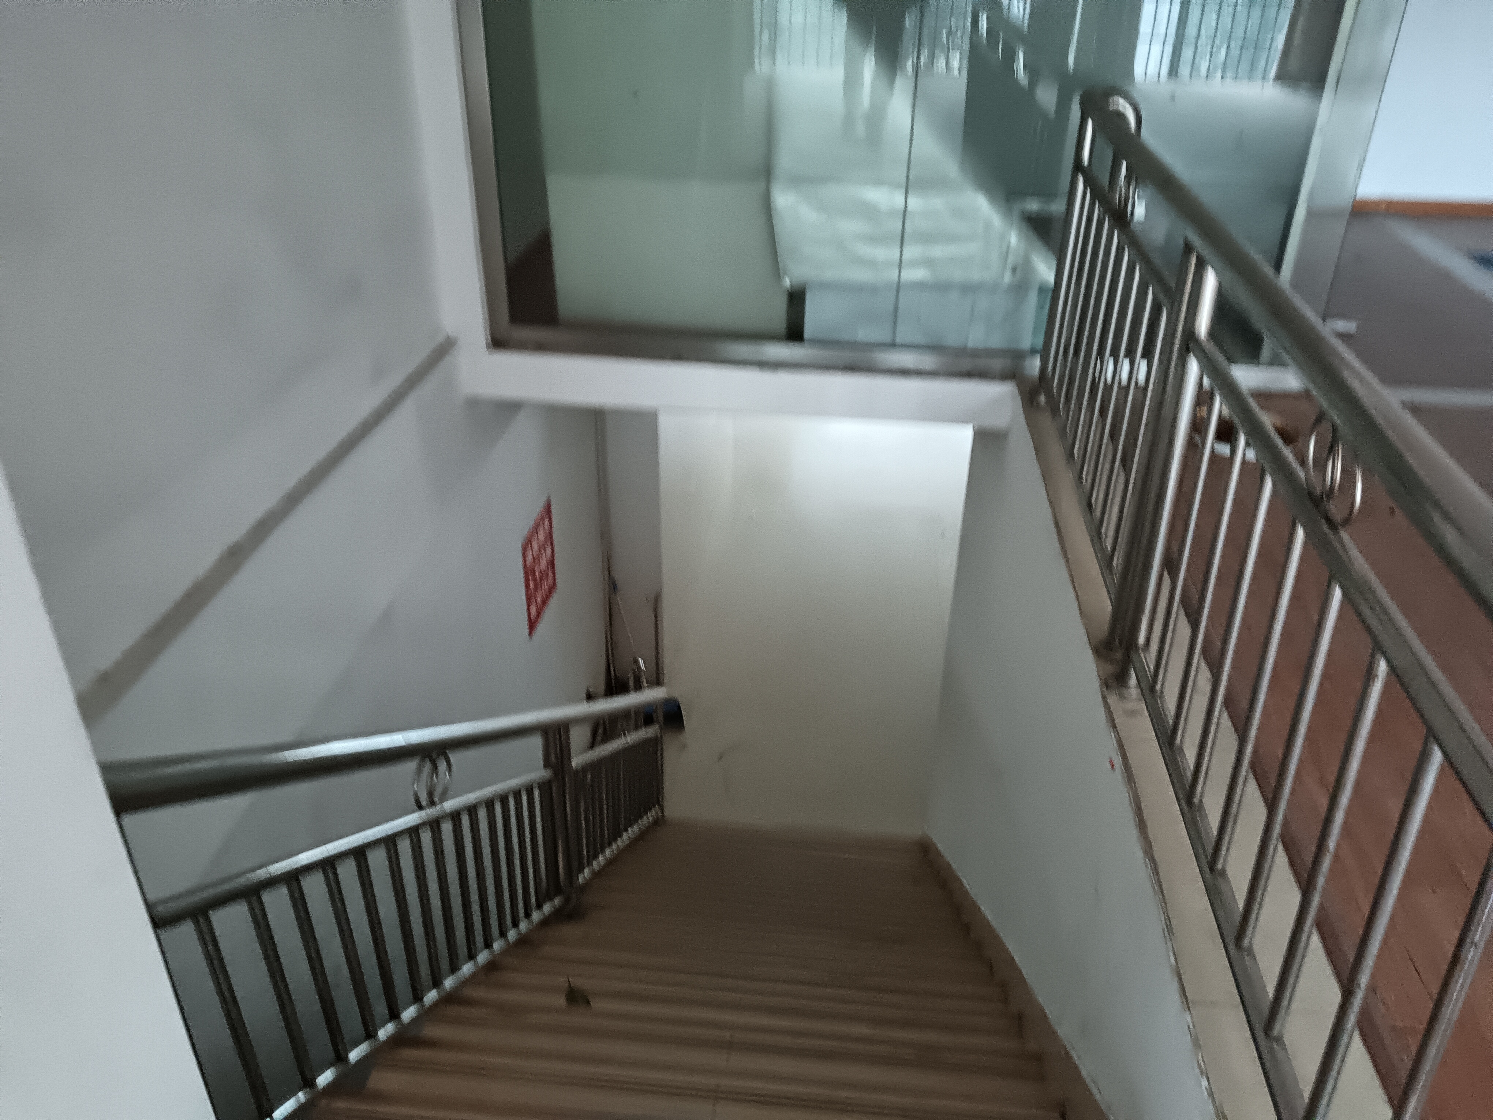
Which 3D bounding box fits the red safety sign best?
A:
[{"bbox_3d":[-0.980,0.034,5.541,0.015,0.490,0.485,3,30,5],"label":"red safety sign"}]

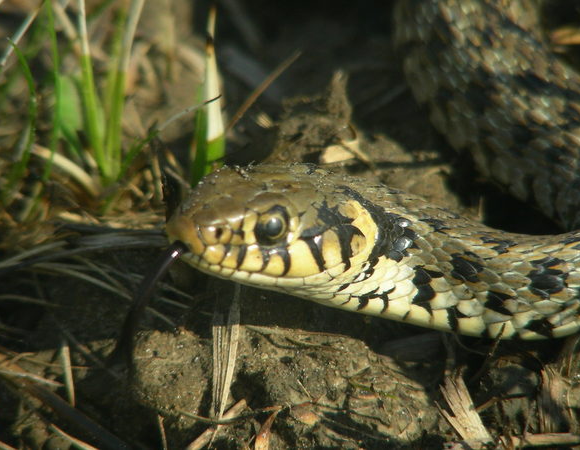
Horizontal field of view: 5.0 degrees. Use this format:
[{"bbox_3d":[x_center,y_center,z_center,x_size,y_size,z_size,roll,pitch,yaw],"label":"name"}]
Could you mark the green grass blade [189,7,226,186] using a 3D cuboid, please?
[{"bbox_3d":[-0.016,-0.024,1.255,0.006,0.037,0.004,3,20,-1],"label":"green grass blade"}]

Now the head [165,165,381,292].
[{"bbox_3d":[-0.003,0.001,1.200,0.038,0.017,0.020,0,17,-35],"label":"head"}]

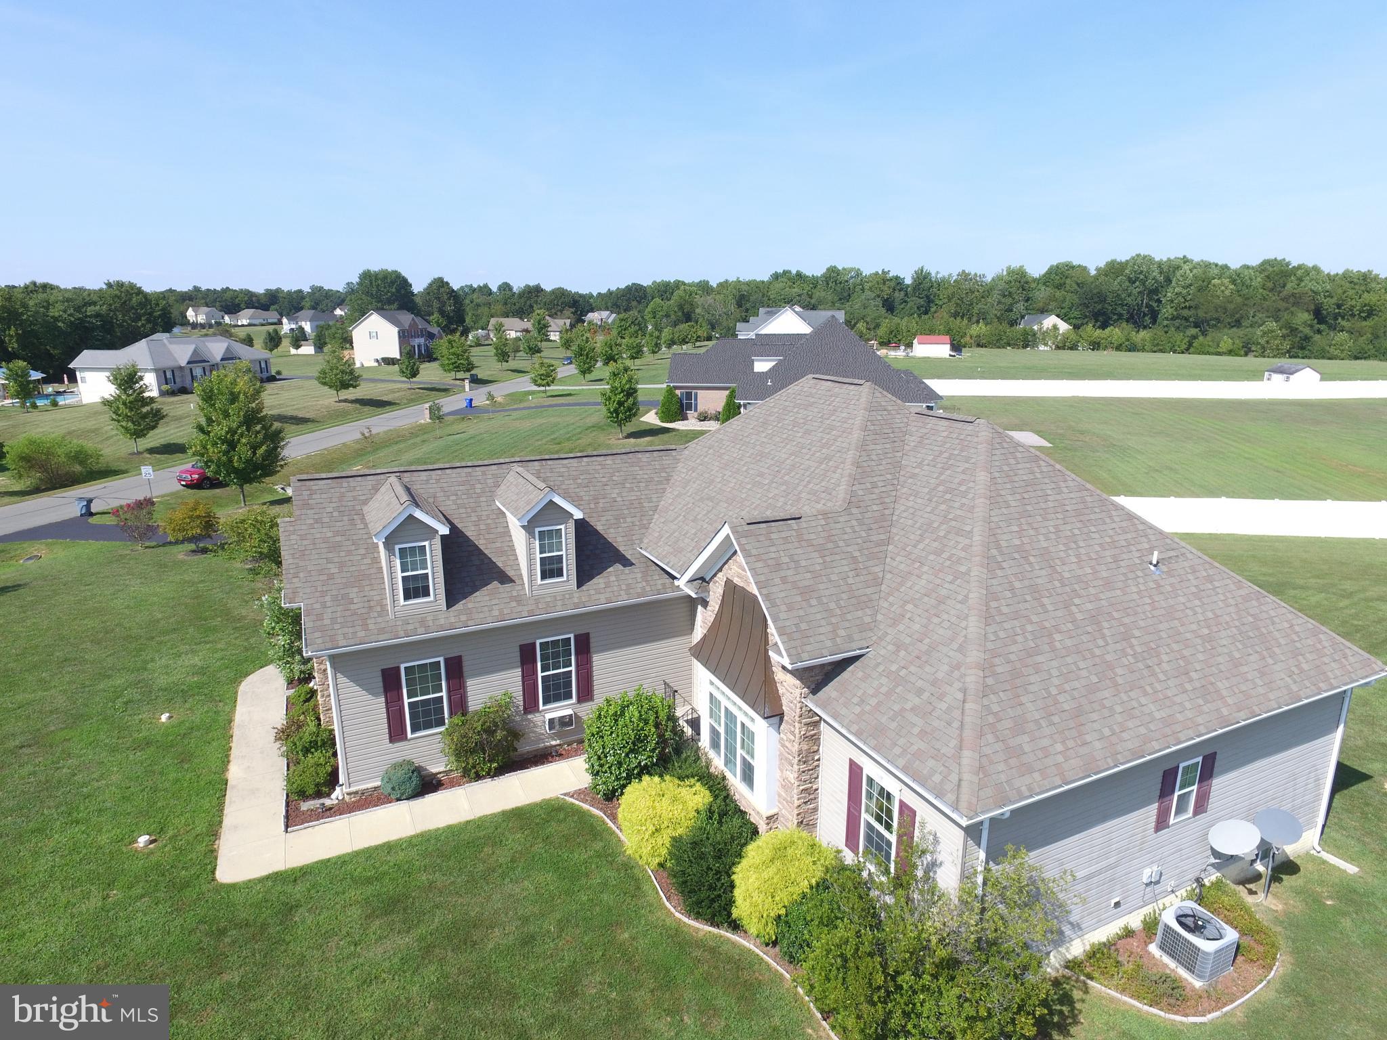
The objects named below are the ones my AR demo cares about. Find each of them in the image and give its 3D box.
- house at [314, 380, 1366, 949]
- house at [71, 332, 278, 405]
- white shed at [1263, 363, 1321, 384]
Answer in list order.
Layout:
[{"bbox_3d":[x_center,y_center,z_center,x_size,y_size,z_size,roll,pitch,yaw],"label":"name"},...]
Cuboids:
[{"bbox_3d":[1.076,1.489,19.215,19.440,9.140,17.720,-7,16,-25],"label":"house"},{"bbox_3d":[-67.889,-21.095,106.536,11.040,7.490,24.560,1,15,3],"label":"house"},{"bbox_3d":[74.346,-17.685,99.577,3.217,3.063,5.599,1,15,5],"label":"white shed"}]

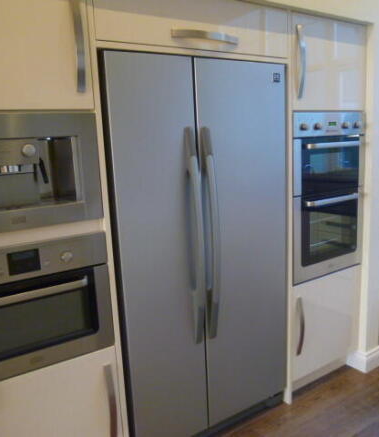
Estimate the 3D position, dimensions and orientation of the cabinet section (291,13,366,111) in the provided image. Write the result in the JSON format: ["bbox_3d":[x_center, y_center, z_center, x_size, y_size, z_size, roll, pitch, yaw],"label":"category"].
[{"bbox_3d":[0.597,-0.823,2.314,0.585,0.455,0.570,-9,12,-31],"label":"cabinet section"}]

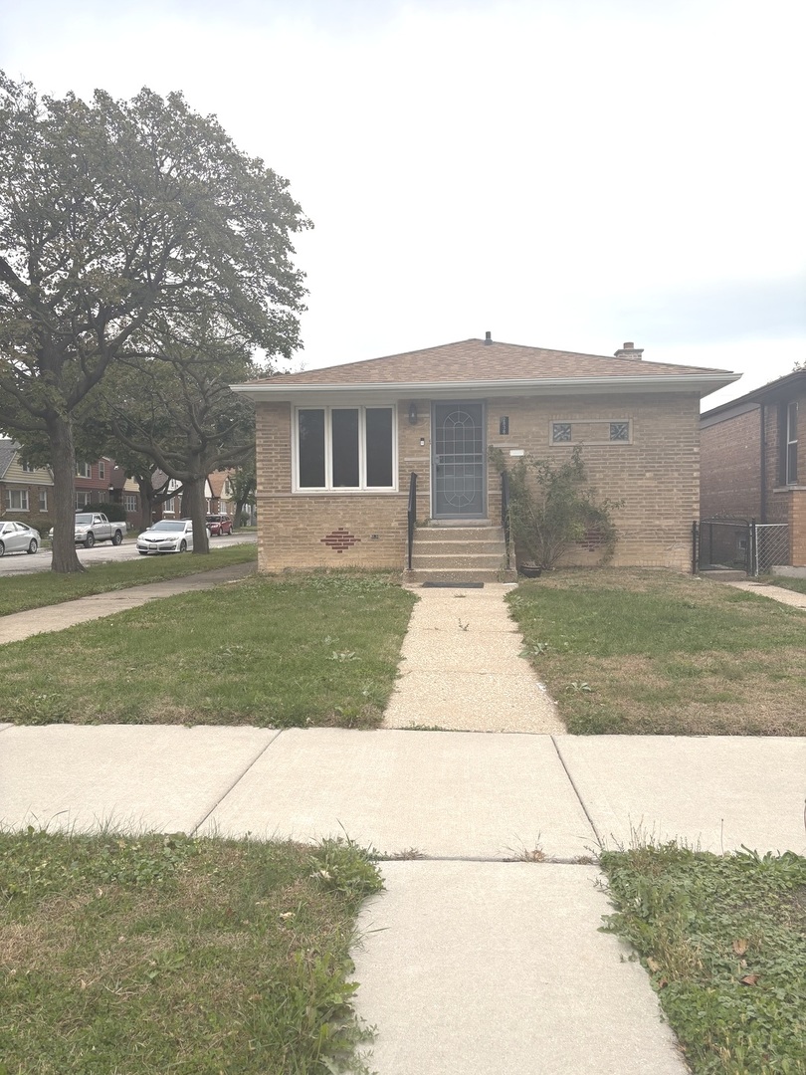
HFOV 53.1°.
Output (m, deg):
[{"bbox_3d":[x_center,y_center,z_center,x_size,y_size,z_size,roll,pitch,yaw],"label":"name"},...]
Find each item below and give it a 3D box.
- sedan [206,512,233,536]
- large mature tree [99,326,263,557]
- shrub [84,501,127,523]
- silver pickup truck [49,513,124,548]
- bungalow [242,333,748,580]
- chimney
[{"bbox_3d":[-14.988,-1.006,64.759,1.830,1.680,4.600,0,2,5],"label":"sedan"},{"bbox_3d":[-8.413,-3.843,32.453,7.200,9.000,7.200,0,2,5],"label":"large mature tree"},{"bbox_3d":[-21.228,-1.403,57.761,2.100,2.270,2.700,0,2,5],"label":"shrub"},{"bbox_3d":[-16.581,-0.405,42.621,1.910,1.800,5.500,0,2,5],"label":"silver pickup truck"},{"bbox_3d":[1.721,-2.036,19.368,8.450,4.880,12.200,0,2,5],"label":"bungalow"},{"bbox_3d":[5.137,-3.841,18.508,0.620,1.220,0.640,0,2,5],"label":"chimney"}]

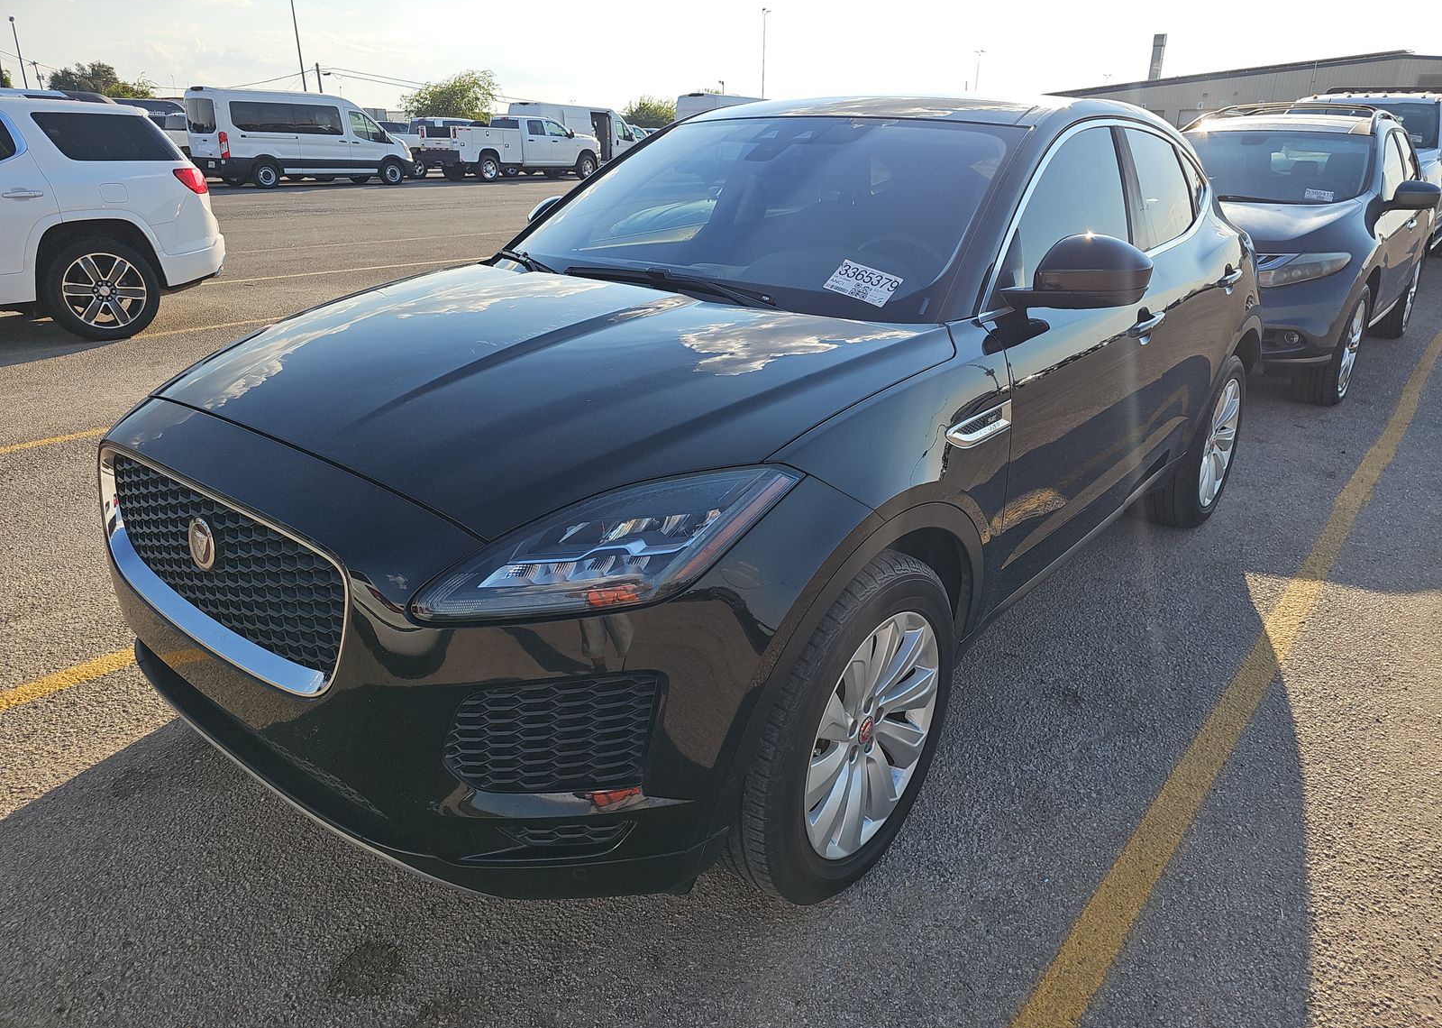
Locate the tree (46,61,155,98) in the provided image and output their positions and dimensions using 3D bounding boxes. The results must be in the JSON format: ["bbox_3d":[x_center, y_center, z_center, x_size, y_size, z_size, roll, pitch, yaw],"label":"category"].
[{"bbox_3d":[-51.157,-33.223,79.295,8.900,7.600,8.000,-12,24,-29],"label":"tree"}]

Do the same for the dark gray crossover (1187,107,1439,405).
[{"bbox_3d":[4.015,-2.076,7.130,1.950,1.740,4.800,17,26,37],"label":"dark gray crossover"}]

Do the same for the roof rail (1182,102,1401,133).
[{"bbox_3d":[4.404,-2.989,7.278,1.190,0.200,1.750,17,26,37],"label":"roof rail"}]

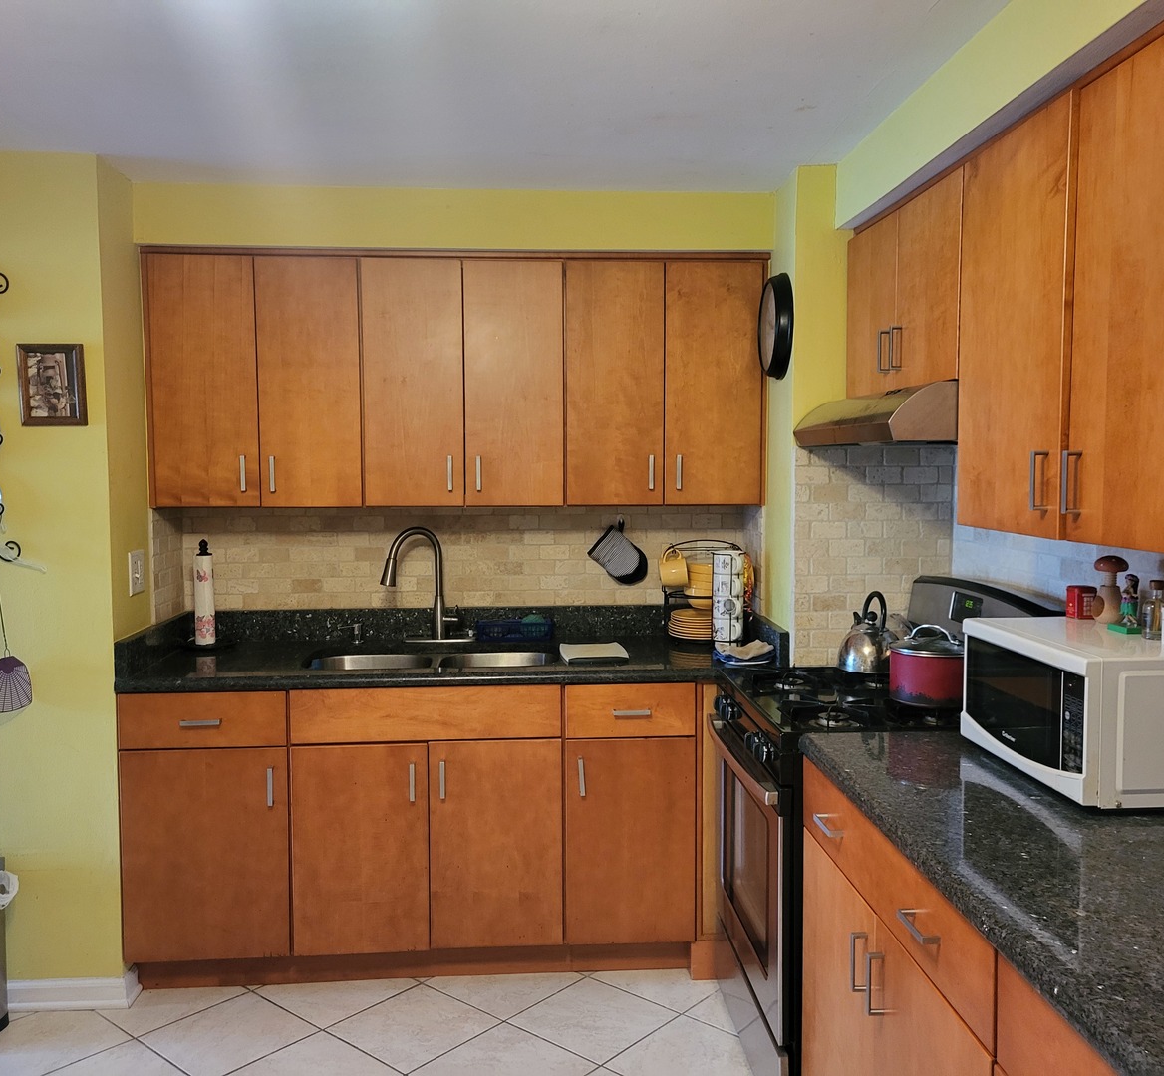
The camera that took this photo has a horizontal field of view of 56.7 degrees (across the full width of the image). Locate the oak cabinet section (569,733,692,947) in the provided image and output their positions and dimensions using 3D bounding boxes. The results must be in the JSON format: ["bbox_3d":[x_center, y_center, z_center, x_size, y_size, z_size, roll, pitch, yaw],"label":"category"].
[{"bbox_3d":[0.117,0.846,3.372,0.376,0.600,0.599,0,4,-4],"label":"oak cabinet section"}]

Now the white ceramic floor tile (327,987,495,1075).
[{"bbox_3d":[-0.448,1.310,2.883,0.336,0.010,0.336,3,5,41],"label":"white ceramic floor tile"}]

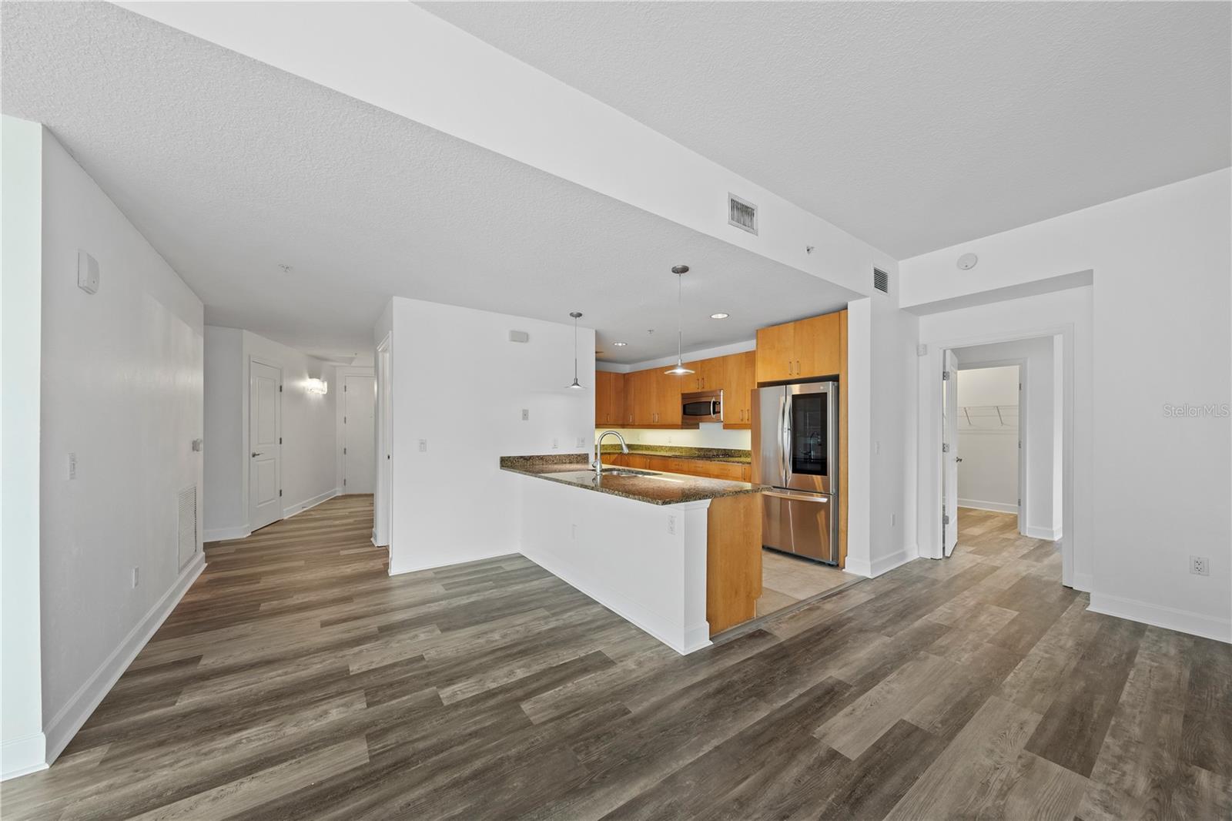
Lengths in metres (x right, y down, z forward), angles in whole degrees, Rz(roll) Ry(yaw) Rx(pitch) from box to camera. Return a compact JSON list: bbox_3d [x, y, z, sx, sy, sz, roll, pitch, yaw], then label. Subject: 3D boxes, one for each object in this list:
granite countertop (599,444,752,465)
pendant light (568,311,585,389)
[{"bbox_3d":[0.705,0.601,5.932,1.088,0.141,3.114,1,-1,-36],"label":"granite countertop"},{"bbox_3d":[-0.405,-0.609,4.192,0.210,0.790,0.210,0,-1,0],"label":"pendant light"}]

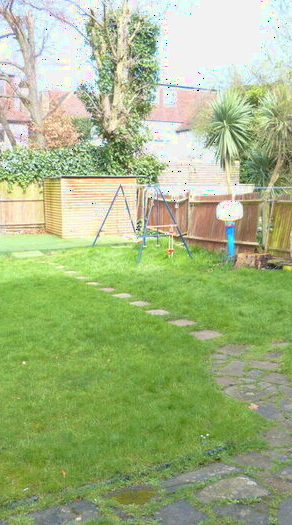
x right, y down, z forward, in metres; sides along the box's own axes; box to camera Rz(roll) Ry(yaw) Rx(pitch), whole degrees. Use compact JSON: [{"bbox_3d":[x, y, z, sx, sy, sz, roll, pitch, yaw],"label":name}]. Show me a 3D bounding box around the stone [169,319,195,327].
[{"bbox_3d":[0.463,0.779,6.408,0.290,0.045,0.280,-5,10,-29],"label":"stone"}]

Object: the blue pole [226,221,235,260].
[{"bbox_3d":[1.948,-0.505,11.657,0.161,0.927,0.161,0,9,0],"label":"blue pole"}]

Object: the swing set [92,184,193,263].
[{"bbox_3d":[-0.190,-1.142,13.077,1.500,1.760,3.350,-5,10,-29],"label":"swing set"}]

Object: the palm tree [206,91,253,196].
[{"bbox_3d":[2.030,-2.167,12.447,1.132,3.977,1.132,0,9,0],"label":"palm tree"}]

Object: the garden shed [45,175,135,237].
[{"bbox_3d":[-1.862,-1.902,17.013,2.650,1.878,1.700,-5,10,-29],"label":"garden shed"}]

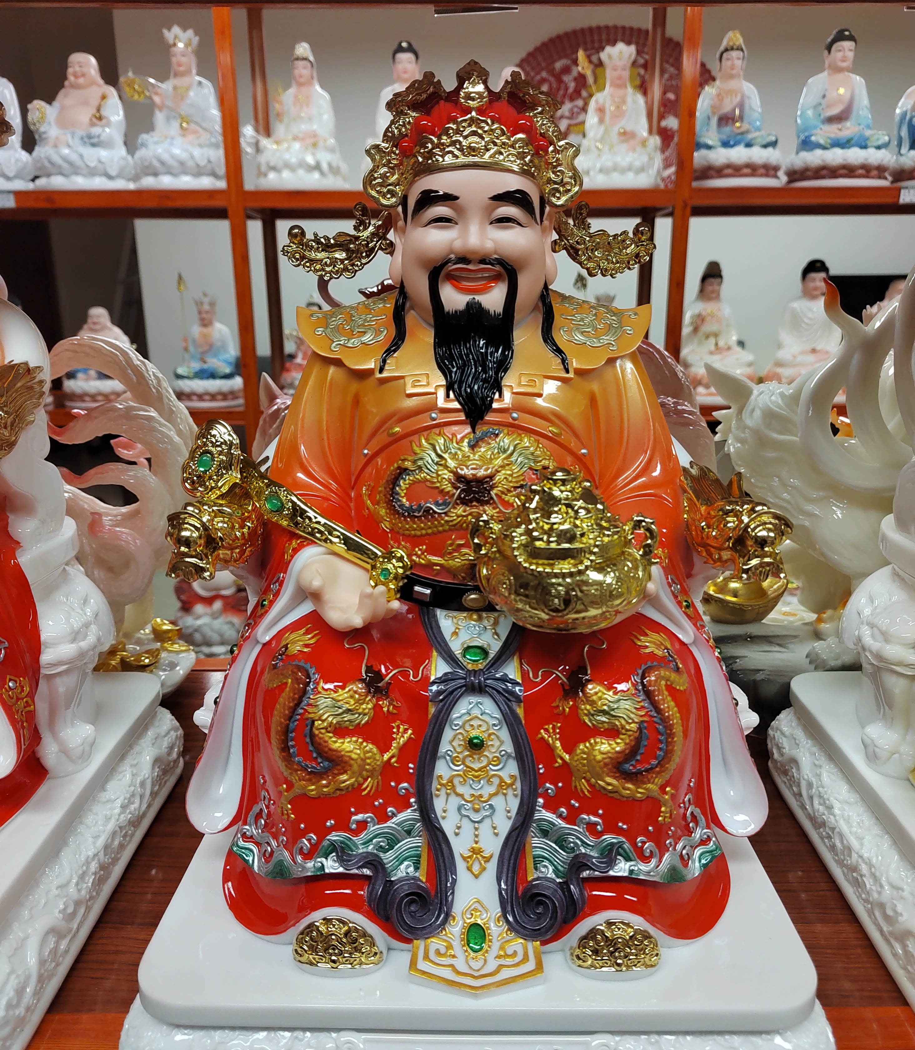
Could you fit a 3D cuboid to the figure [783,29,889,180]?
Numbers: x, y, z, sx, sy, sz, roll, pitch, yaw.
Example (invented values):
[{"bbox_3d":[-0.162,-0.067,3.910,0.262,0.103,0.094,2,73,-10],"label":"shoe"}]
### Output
[{"bbox_3d":[0.737,-0.796,1.571,0.199,0.293,0.180,0,16,0],"label":"figure"}]

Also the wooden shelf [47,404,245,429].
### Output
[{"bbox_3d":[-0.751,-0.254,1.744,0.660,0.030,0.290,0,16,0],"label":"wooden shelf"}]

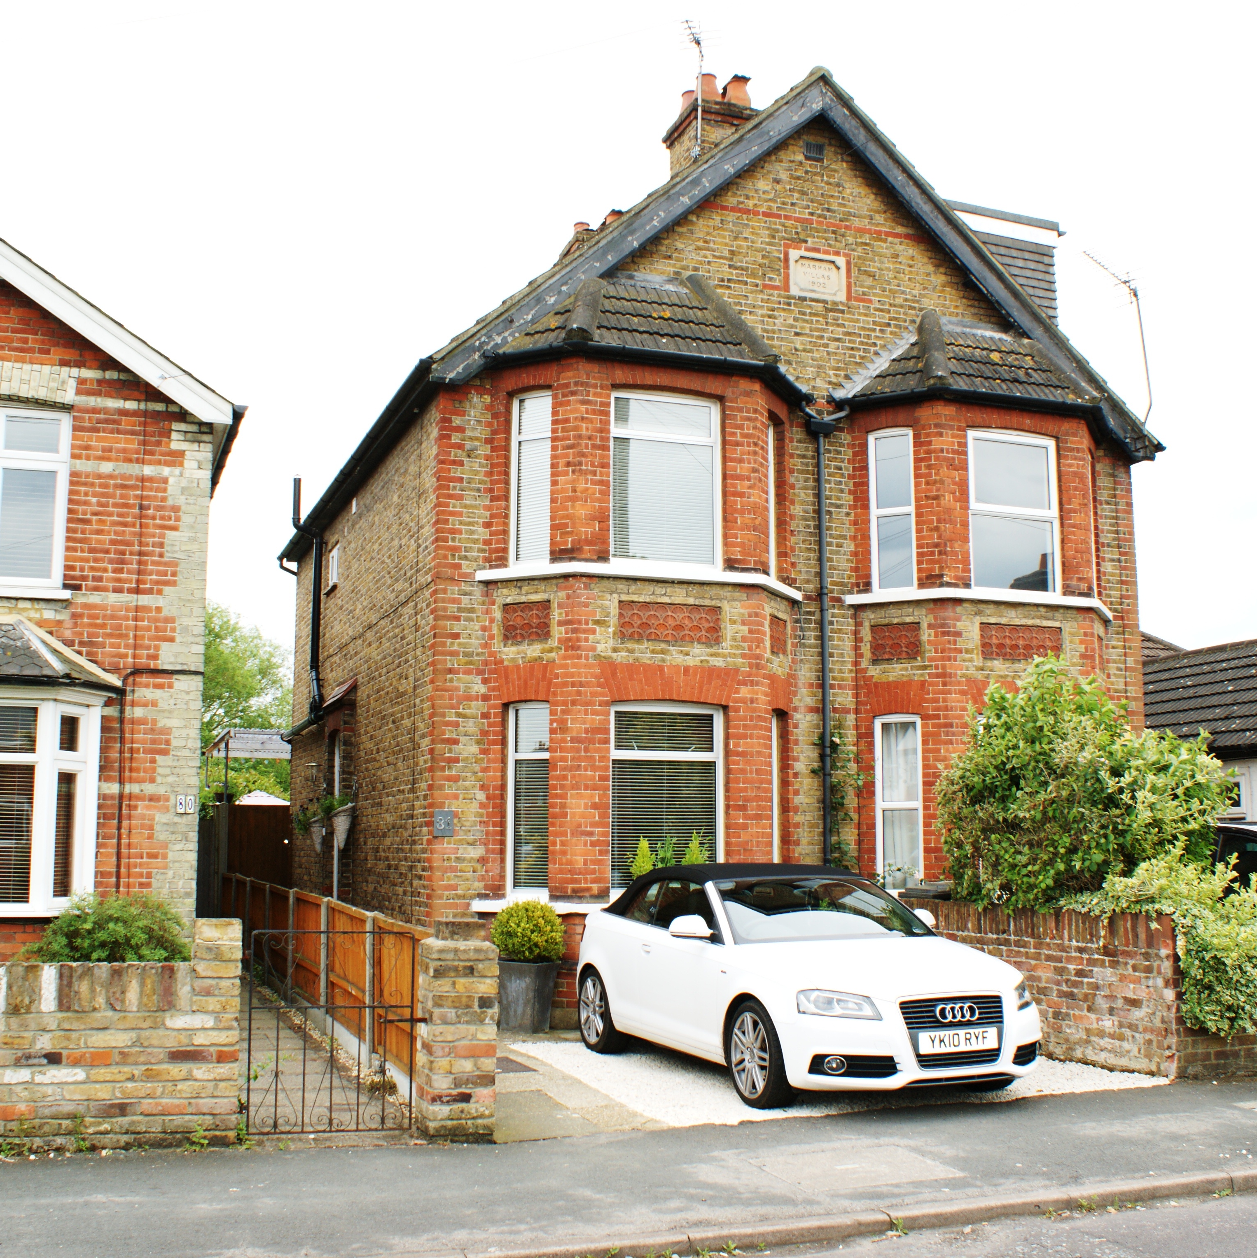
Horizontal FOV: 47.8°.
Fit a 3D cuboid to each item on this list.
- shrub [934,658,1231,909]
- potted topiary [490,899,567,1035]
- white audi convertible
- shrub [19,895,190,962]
[{"bbox_3d":[3.543,1.694,11.032,1.750,2.950,1.950,3,-8,-21],"label":"shrub"},{"bbox_3d":[-0.813,2.750,11.392,0.580,1.060,0.580,3,-8,-21],"label":"potted topiary"},{"bbox_3d":[1.036,2.322,9.720,1.790,1.420,4.240,3,-8,-22],"label":"white audi convertible"},{"bbox_3d":[-3.346,2.310,9.143,1.140,1.160,1.100,3,-8,-21],"label":"shrub"}]

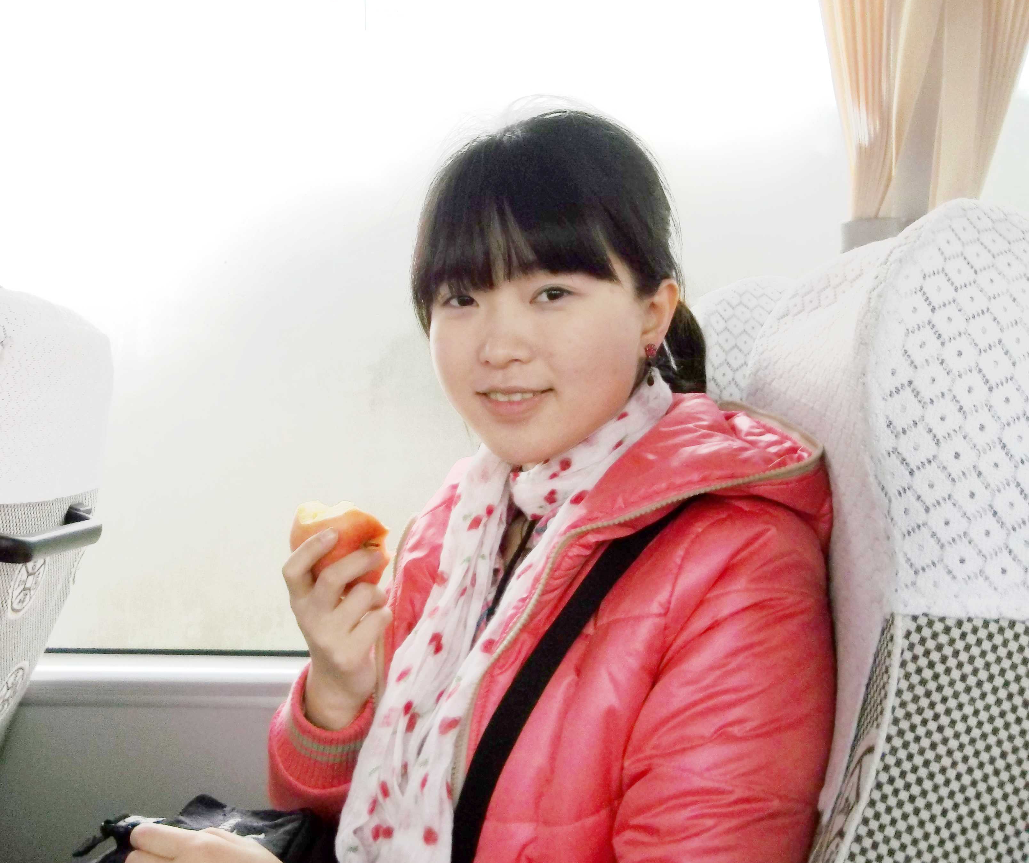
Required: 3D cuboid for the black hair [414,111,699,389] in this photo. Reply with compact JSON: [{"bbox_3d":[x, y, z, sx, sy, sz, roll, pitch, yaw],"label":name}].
[{"bbox_3d":[0.030,-0.117,0.765,0.185,0.215,0.230,1,7,25],"label":"black hair"}]

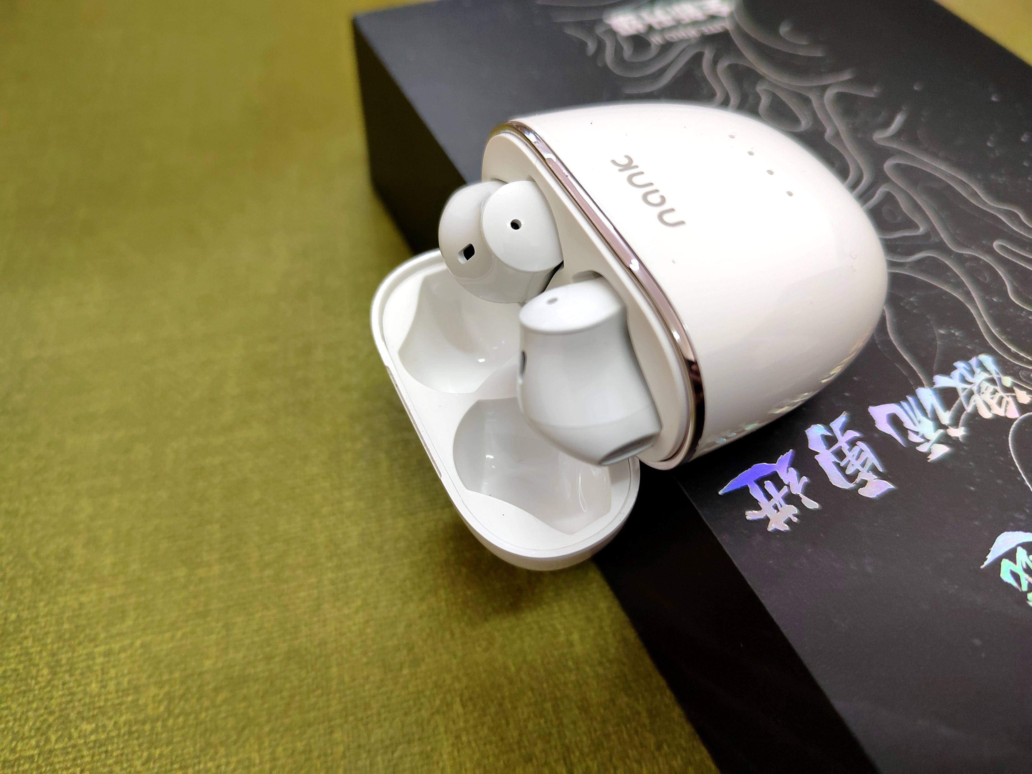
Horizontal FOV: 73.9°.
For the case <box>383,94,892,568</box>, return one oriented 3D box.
[{"bbox_3d":[0.014,-0.009,0.097,0.064,0.046,0.051,-20,61,-21],"label":"case"}]

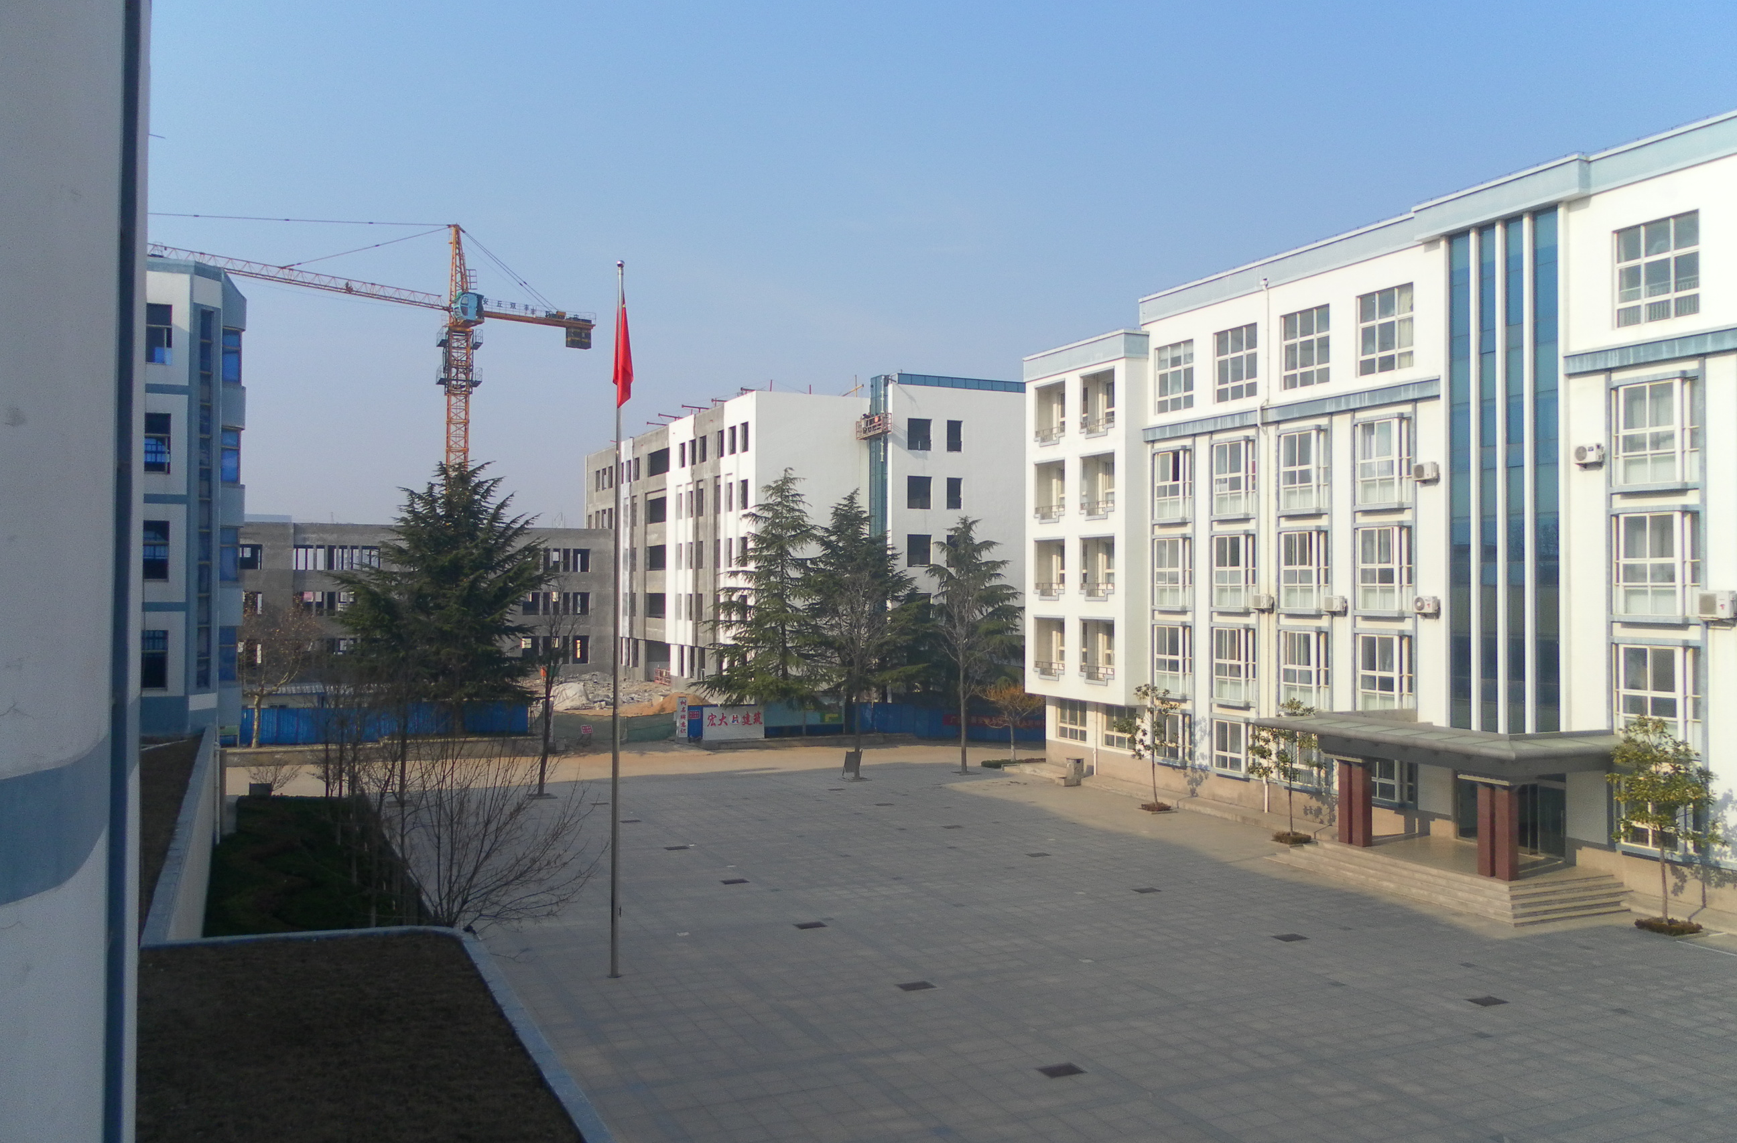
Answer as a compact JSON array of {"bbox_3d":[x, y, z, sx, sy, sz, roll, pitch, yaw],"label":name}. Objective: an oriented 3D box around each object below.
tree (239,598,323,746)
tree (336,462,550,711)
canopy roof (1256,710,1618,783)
[{"bbox_3d":[-26.770,4.569,63.500,4.400,6.745,4.400,1,-1,-23],"label":"tree"},{"bbox_3d":[-21.043,1.242,69.500,10.000,13.289,10.000,1,-1,-17],"label":"tree"},{"bbox_3d":[15.532,4.670,38.038,5.400,1.300,9.400,1,-1,-24],"label":"canopy roof"}]

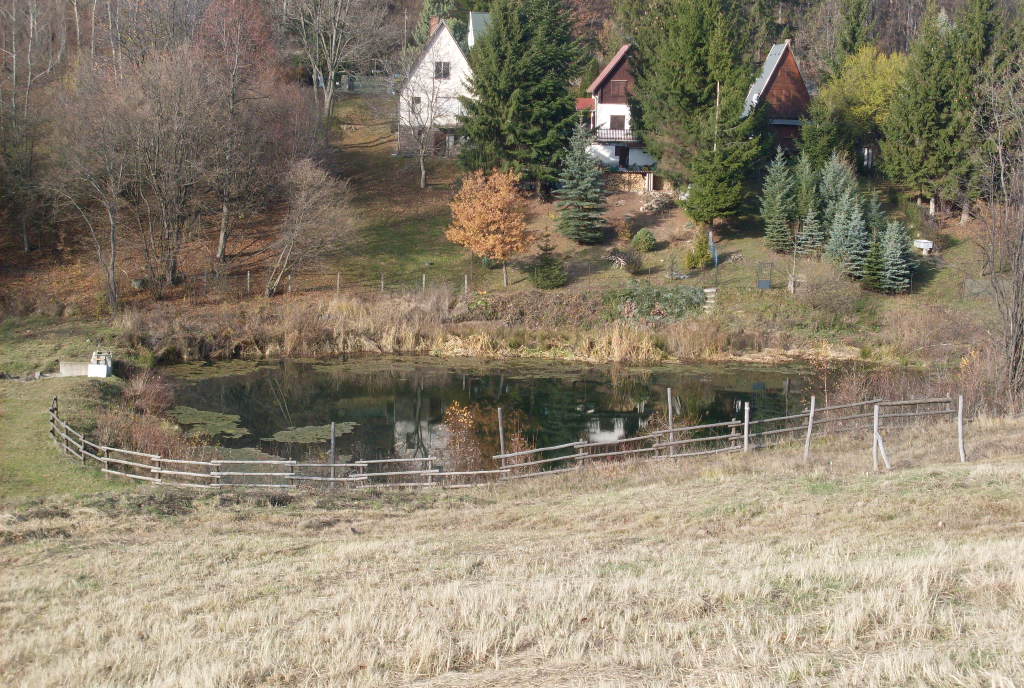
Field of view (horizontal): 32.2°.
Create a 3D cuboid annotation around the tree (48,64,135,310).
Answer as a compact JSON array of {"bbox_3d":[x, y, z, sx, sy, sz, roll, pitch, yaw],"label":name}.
[{"bbox_3d":[-25.743,-9.503,108.664,5.265,15.041,5.265,1,9,0],"label":"tree"}]

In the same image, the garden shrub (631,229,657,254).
[{"bbox_3d":[9.150,-7.200,123.540,1.810,1.670,1.810,1,9,0],"label":"garden shrub"}]

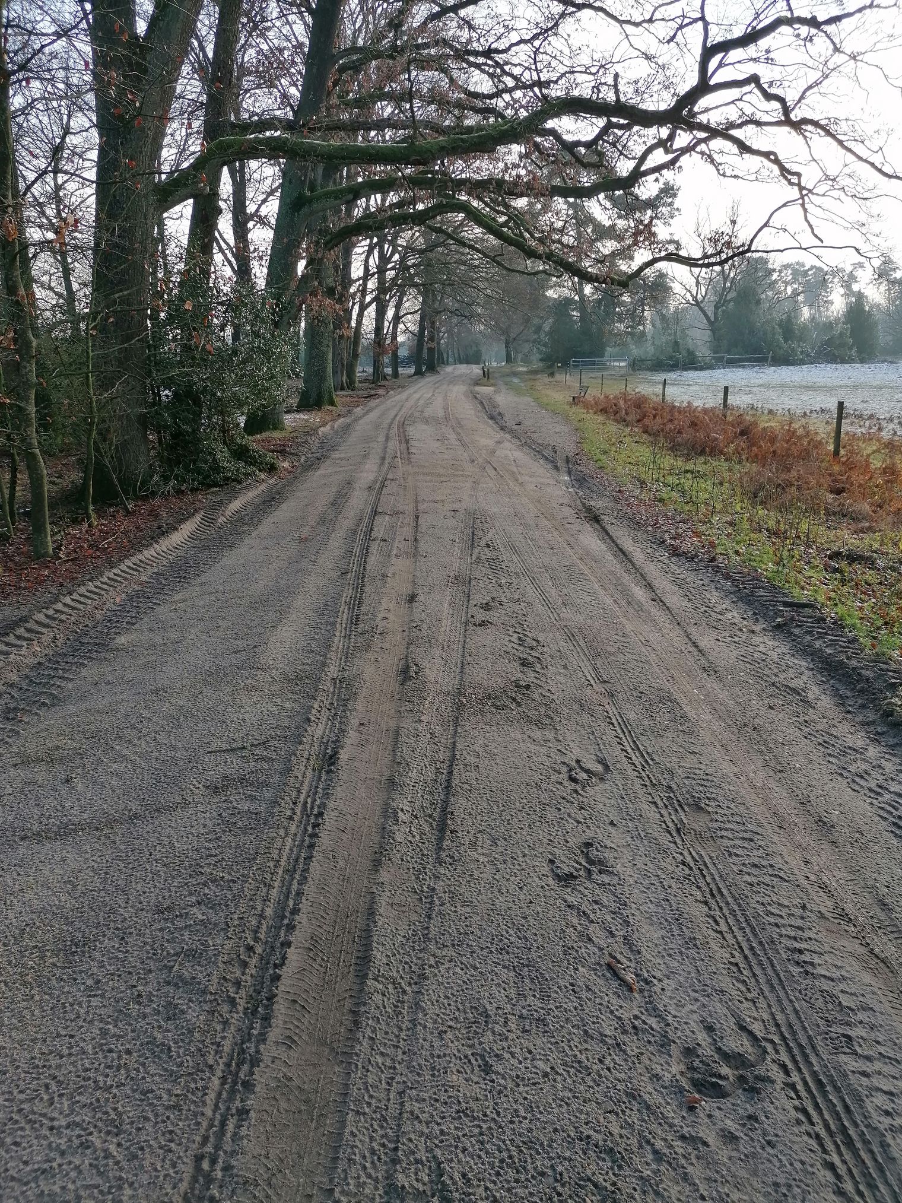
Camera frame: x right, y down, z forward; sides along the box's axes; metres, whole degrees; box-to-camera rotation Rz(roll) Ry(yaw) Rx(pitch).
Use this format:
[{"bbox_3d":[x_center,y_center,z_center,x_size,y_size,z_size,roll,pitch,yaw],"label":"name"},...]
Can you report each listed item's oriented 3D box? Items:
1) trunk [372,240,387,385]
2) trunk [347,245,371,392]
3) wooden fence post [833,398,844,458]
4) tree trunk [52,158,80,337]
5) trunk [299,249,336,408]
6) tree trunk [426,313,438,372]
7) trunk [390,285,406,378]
[{"bbox_3d":[-3.763,-15.265,49.754,0.660,7.316,0.660,-1,15,-4],"label":"trunk"},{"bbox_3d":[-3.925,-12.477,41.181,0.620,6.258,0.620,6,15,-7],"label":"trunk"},{"bbox_3d":[6.120,-2.680,14.805,0.100,0.922,0.100,6,16,21],"label":"wooden fence post"},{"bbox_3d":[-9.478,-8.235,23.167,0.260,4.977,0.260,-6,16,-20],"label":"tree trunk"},{"bbox_3d":[-3.949,-8.059,27.867,1.000,4.558,1.000,-2,15,-7],"label":"trunk"},{"bbox_3d":[-1.583,-21.068,76.146,0.880,4.851,0.880,0,15,-1],"label":"tree trunk"},{"bbox_3d":[-3.264,-16.743,58.671,0.520,5.565,0.520,5,15,-5],"label":"trunk"}]

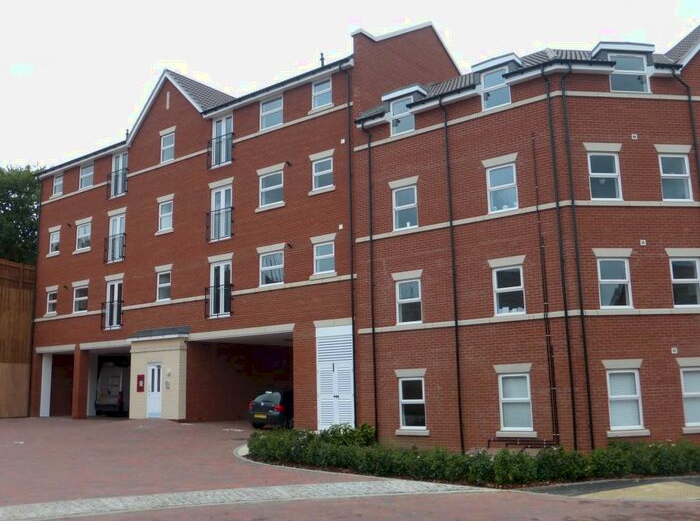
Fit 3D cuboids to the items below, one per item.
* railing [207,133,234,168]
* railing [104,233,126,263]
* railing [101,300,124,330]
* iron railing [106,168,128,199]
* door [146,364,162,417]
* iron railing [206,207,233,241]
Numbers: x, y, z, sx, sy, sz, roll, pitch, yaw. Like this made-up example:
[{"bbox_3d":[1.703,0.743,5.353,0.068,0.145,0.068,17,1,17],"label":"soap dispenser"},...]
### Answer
[{"bbox_3d":[-4.872,-4.106,25.929,1.380,1.160,0.130,-9,-13,36],"label":"railing"},{"bbox_3d":[-9.969,-0.511,29.180,1.410,1.120,0.130,-9,-13,36],"label":"railing"},{"bbox_3d":[-9.899,2.289,28.652,1.440,1.120,0.130,-9,-13,36],"label":"railing"},{"bbox_3d":[-10.066,-3.268,29.657,1.300,1.080,0.120,-9,-13,36],"label":"iron railing"},{"bbox_3d":[-7.418,4.948,26.201,0.935,2.024,0.100,-9,-12,36],"label":"door"},{"bbox_3d":[-4.814,-1.304,25.411,1.380,1.120,0.130,-9,-13,36],"label":"iron railing"}]

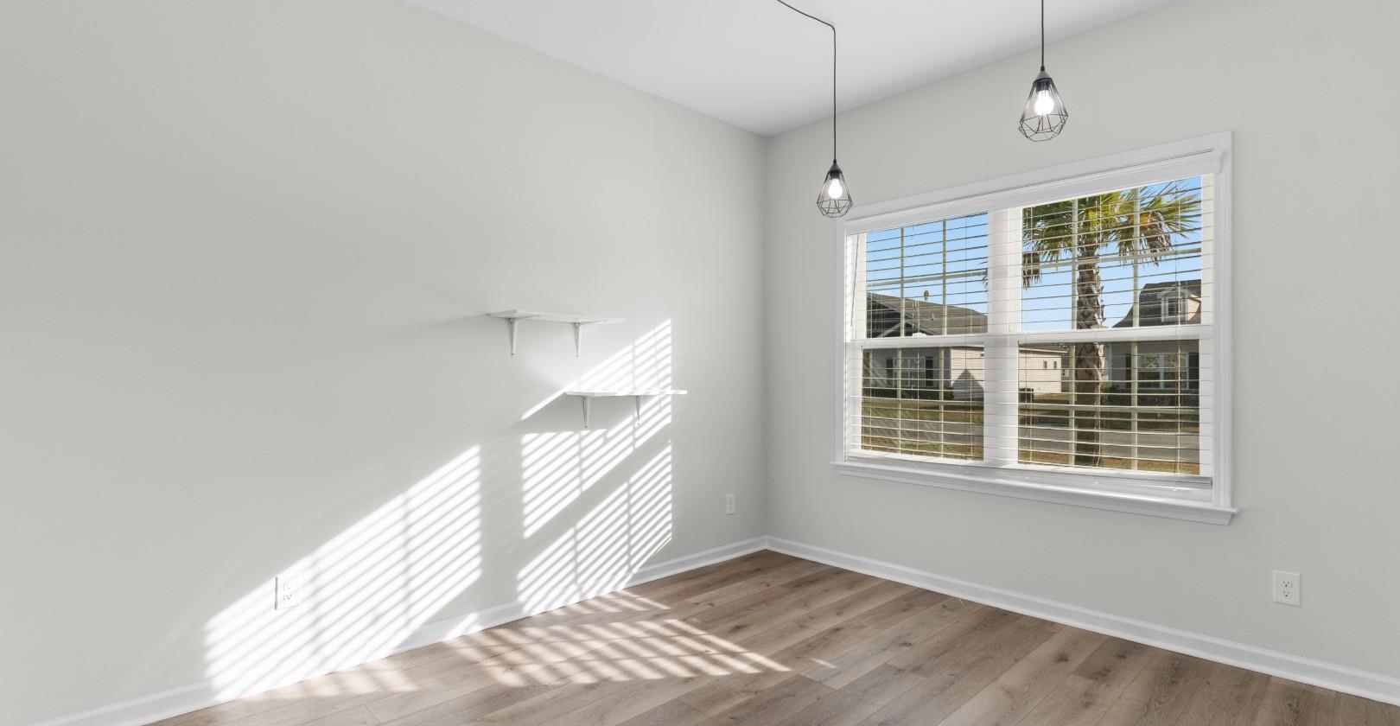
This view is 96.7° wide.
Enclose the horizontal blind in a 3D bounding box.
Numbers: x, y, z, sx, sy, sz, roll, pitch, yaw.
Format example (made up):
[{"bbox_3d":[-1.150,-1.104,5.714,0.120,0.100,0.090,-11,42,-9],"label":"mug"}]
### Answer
[{"bbox_3d":[1.494,-0.146,3.147,1.710,1.284,0.065,0,-1,44],"label":"horizontal blind"}]

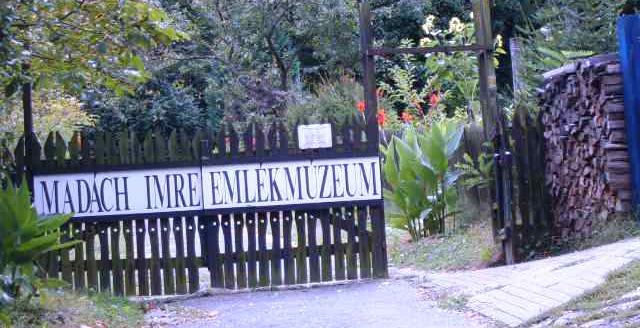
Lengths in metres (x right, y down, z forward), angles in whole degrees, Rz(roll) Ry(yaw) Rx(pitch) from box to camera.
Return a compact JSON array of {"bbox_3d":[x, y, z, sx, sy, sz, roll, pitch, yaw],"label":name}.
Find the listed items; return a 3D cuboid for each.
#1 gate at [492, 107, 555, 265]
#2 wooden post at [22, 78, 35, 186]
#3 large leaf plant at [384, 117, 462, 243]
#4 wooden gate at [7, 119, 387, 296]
[{"bbox_3d":[1.912,0.203,19.900,0.600,1.400,0.130,-4,1,-28],"label":"gate"},{"bbox_3d":[-2.653,0.161,19.350,0.100,2.200,0.100,-3,1,-6],"label":"wooden post"},{"bbox_3d":[1.060,0.171,21.800,0.800,1.200,0.750,-3,1,0],"label":"large leaf plant"},{"bbox_3d":[-1.132,0.400,19.400,3.420,1.500,0.120,-3,1,-6],"label":"wooden gate"}]

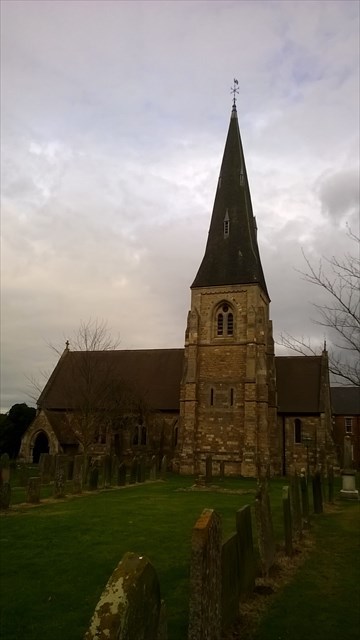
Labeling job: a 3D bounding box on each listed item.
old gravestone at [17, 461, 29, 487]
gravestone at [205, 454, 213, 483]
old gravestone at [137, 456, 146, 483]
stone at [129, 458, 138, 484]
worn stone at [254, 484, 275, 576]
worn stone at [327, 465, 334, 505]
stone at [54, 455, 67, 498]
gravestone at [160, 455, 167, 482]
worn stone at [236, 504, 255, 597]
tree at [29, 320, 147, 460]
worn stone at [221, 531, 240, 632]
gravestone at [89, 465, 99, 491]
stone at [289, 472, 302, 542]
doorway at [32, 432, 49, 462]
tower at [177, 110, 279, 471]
[{"bbox_3d":[-5.973,5.881,20.127,0.130,0.967,0.520,-3,-15,19],"label":"old gravestone"},{"bbox_3d":[1.494,7.696,27.280,0.150,1.392,0.600,-3,-15,19],"label":"gravestone"},{"bbox_3d":[-1.561,6.223,21.923,0.120,1.010,0.680,-2,-14,19],"label":"old gravestone"},{"bbox_3d":[-1.784,5.973,20.773,0.120,0.950,0.680,-2,-14,19],"label":"stone"},{"bbox_3d":[1.149,2.829,7.201,0.110,1.120,0.720,-5,-15,18],"label":"worn stone"},{"bbox_3d":[5.061,5.548,17.766,0.150,1.285,0.650,-3,-15,19],"label":"worn stone"},{"bbox_3d":[-3.656,4.882,16.427,0.130,1.308,0.500,-3,-15,19],"label":"stone"},{"bbox_3d":[-0.835,7.717,27.536,0.140,1.305,0.550,-3,-15,19],"label":"gravestone"},{"bbox_3d":[0.728,2.620,5.959,0.080,0.930,0.660,-2,-14,19],"label":"worn stone"},{"bbox_3d":[-3.919,3.567,23.933,5.000,7.410,4.800,2,-14,0],"label":"tree"},{"bbox_3d":[0.464,2.517,5.155,0.100,0.740,0.680,-2,-14,19],"label":"worn stone"},{"bbox_3d":[-3.213,5.945,19.738,0.140,0.857,0.550,-3,-15,19],"label":"gravestone"},{"bbox_3d":[2.171,3.491,9.953,0.110,1.160,0.700,-4,-15,18],"label":"stone"},{"bbox_3d":[-11.513,10.741,44.322,1.561,2.519,0.400,-3,-15,19],"label":"doorway"},{"bbox_3d":[4.249,-3.678,42.183,6.050,30.769,6.050,-3,-15,19],"label":"tower"}]

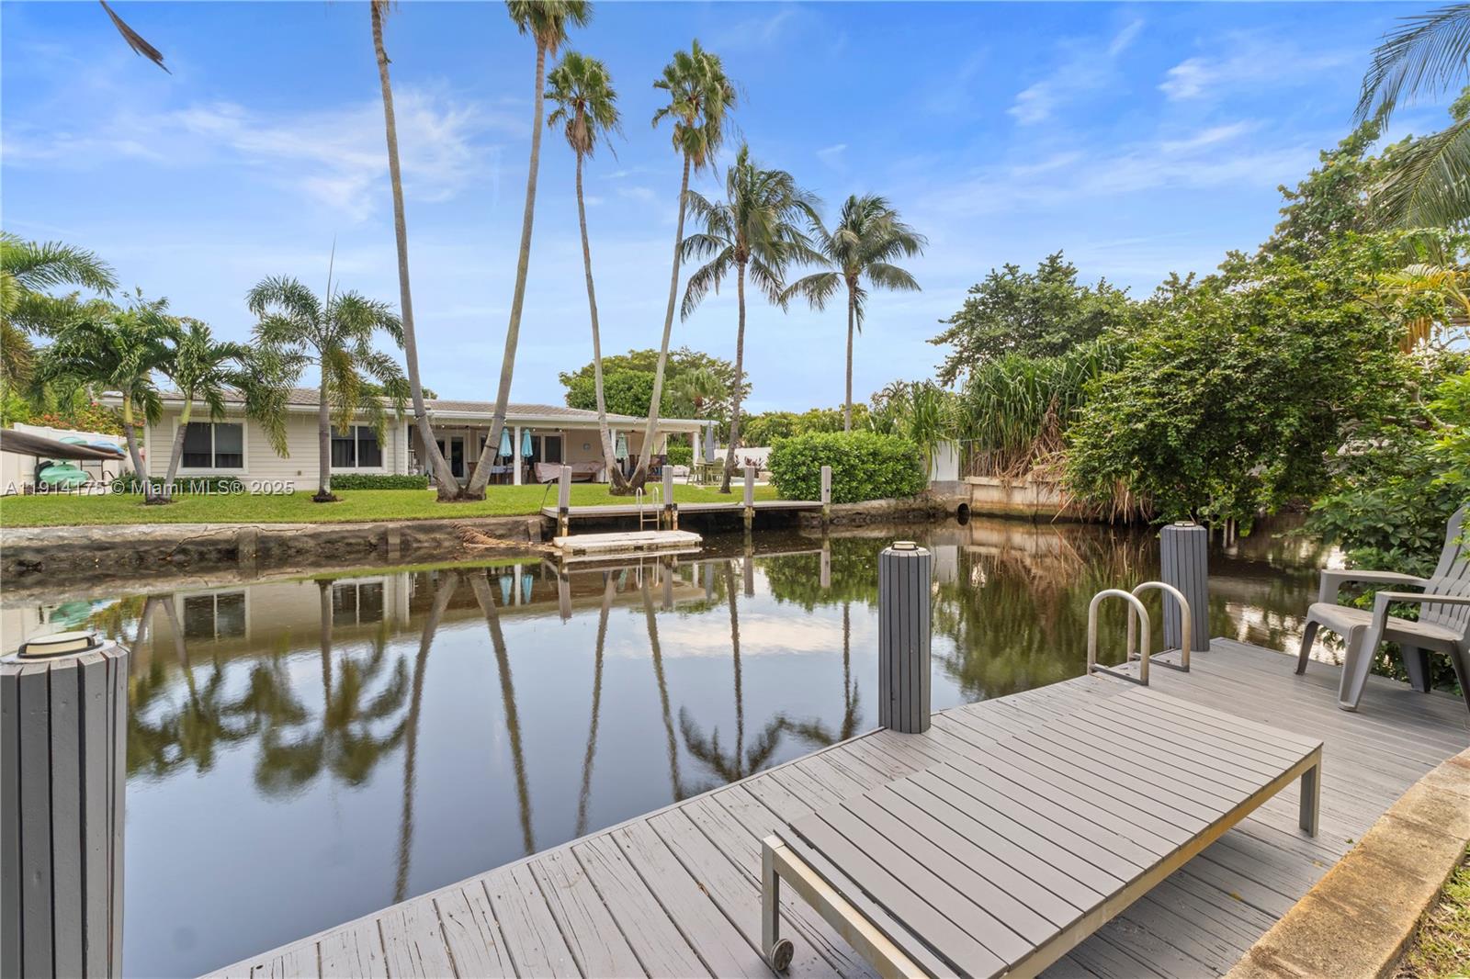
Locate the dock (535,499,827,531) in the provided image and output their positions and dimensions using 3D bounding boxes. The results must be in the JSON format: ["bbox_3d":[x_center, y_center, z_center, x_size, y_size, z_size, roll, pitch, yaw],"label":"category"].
[{"bbox_3d":[-1.236,0.894,19.093,9.250,0.750,1.900,-1,2,-32],"label":"dock"}]

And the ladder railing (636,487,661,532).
[{"bbox_3d":[-2.435,0.532,17.200,0.560,1.300,0.420,-1,2,-31],"label":"ladder railing"}]

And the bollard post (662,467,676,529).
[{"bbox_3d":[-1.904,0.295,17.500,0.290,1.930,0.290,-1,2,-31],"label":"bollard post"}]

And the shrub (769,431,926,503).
[{"bbox_3d":[4.249,-0.820,23.000,5.200,2.650,3.200,-1,2,-31],"label":"shrub"}]

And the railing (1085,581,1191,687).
[{"bbox_3d":[2.546,0.868,3.845,0.499,0.548,0.343,-1,2,-31],"label":"railing"}]

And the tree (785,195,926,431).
[{"bbox_3d":[5.515,-6.735,28.000,6.460,13.506,5.800,0,2,0],"label":"tree"}]

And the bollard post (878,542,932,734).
[{"bbox_3d":[0.872,0.746,3.130,0.265,0.920,0.265,0,2,0],"label":"bollard post"}]

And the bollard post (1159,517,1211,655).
[{"bbox_3d":[3.200,0.683,4.336,0.249,0.884,0.249,-1,2,-36],"label":"bollard post"}]

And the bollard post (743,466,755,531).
[{"bbox_3d":[0.397,0.308,17.560,0.257,1.932,0.257,-1,2,-32],"label":"bollard post"}]

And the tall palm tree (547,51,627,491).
[{"bbox_3d":[-5.336,-7.807,22.051,2.854,15.962,2.800,0,2,0],"label":"tall palm tree"}]

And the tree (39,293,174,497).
[{"bbox_3d":[-15.901,-2.297,15.500,2.450,4.950,2.450,-1,2,-31],"label":"tree"}]

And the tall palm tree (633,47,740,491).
[{"bbox_3d":[-1.847,-7.922,21.876,3.816,16.218,3.400,0,2,0],"label":"tall palm tree"}]

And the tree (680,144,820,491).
[{"bbox_3d":[0.589,-6.751,24.151,5.481,13.749,5.200,0,2,0],"label":"tree"}]

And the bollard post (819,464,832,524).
[{"bbox_3d":[3.086,0.214,20.750,0.330,2.000,0.330,-1,2,-31],"label":"bollard post"}]

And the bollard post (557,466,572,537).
[{"bbox_3d":[-4.133,0.401,14.804,0.257,1.894,0.257,-1,2,-32],"label":"bollard post"}]

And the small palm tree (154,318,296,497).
[{"bbox_3d":[-12.824,-2.007,15.400,2.550,4.450,2.550,-1,2,-31],"label":"small palm tree"}]

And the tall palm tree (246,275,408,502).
[{"bbox_3d":[-11.518,-2.790,17.300,3.500,6.200,3.500,-1,2,-31],"label":"tall palm tree"}]

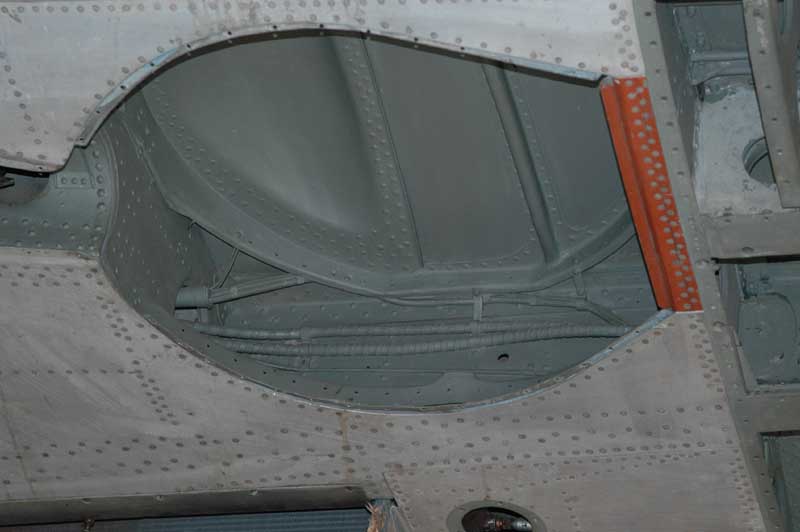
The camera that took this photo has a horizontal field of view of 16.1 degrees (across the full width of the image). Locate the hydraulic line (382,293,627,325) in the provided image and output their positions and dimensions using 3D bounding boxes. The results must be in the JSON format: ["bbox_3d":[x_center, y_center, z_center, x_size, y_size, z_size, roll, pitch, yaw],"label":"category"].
[{"bbox_3d":[0.150,0.058,4.060,0.365,0.038,0.030,2,-42,15],"label":"hydraulic line"}]

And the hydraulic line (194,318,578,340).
[{"bbox_3d":[-0.012,0.093,4.120,0.585,0.026,0.028,0,-42,15],"label":"hydraulic line"}]

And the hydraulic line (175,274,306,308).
[{"bbox_3d":[-0.238,0.038,4.200,0.195,0.032,0.032,-8,-44,8],"label":"hydraulic line"}]

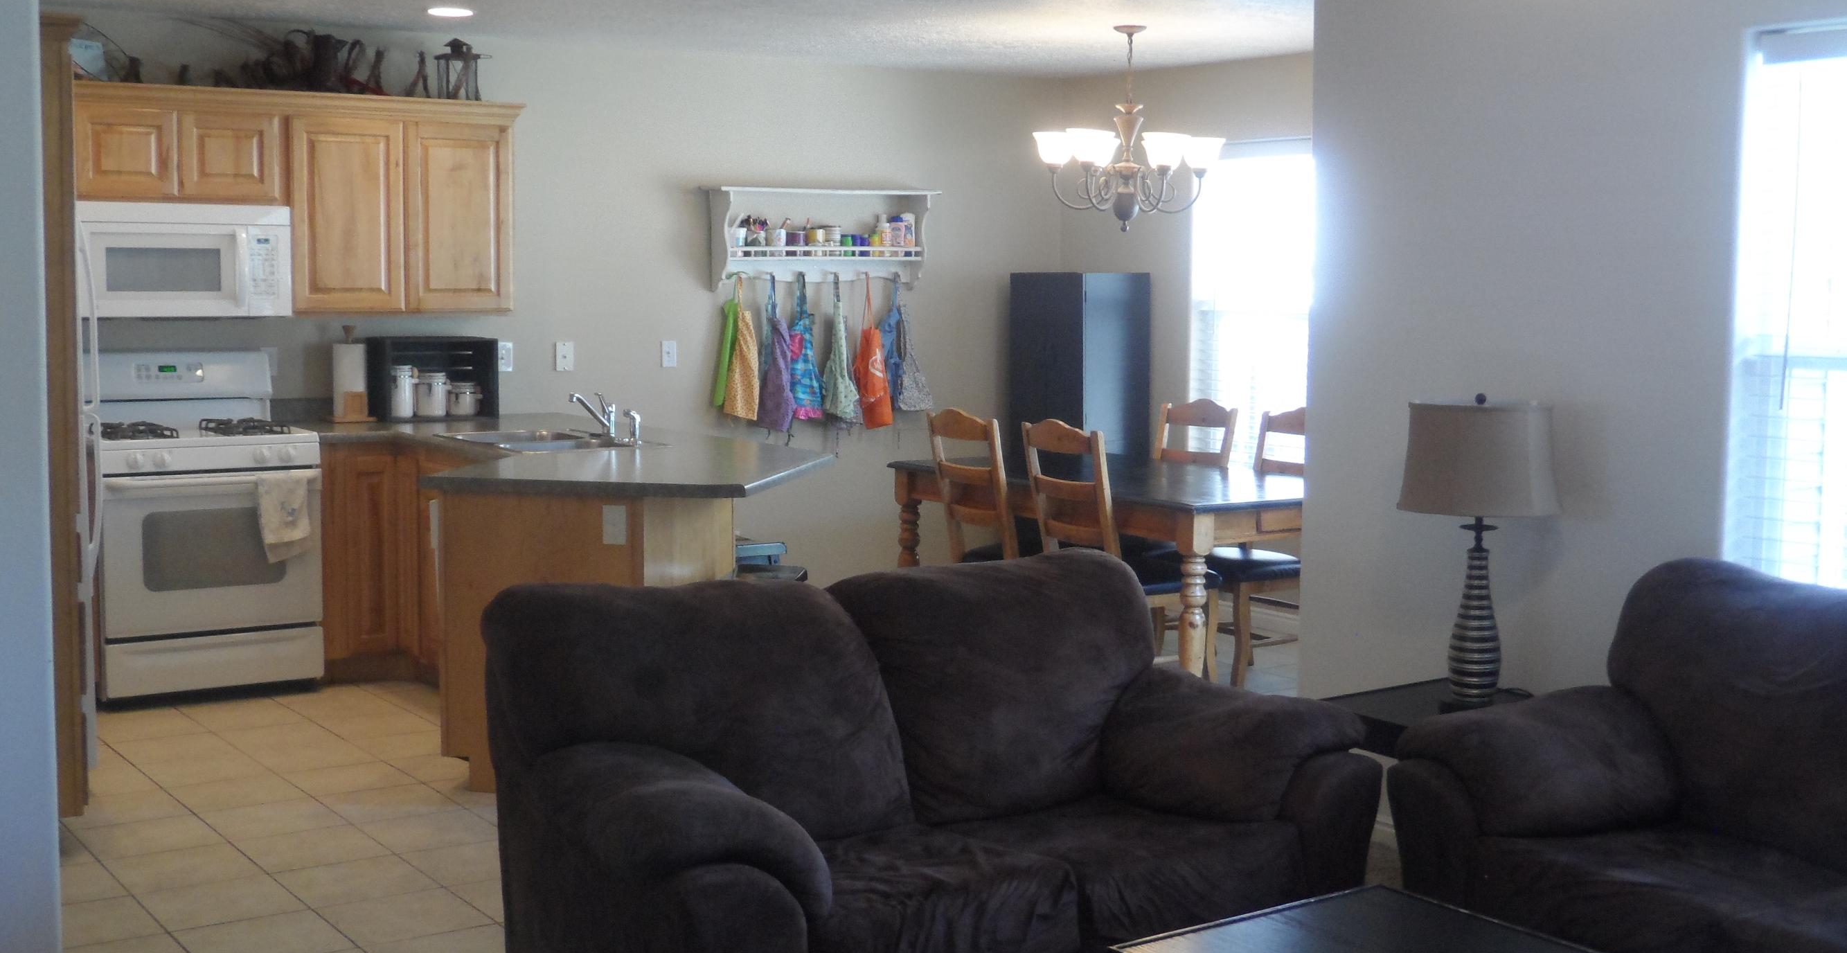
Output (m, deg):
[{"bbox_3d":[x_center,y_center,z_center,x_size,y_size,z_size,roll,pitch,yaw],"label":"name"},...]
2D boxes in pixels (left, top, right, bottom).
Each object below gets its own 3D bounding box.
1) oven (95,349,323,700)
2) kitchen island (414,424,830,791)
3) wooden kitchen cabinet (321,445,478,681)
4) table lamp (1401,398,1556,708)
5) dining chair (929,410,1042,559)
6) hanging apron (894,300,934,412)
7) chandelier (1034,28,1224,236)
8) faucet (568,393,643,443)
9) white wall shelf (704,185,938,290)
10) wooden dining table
[{"bbox_3d":[-2.642,0.157,7.895,0.757,1.175,0.710,-3,7,-34],"label":"oven"},{"bbox_3d":[-0.956,0.372,7.296,1.270,0.910,1.700,2,6,11],"label":"kitchen island"},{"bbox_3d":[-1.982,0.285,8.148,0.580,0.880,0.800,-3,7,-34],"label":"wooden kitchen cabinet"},{"bbox_3d":[1.328,0.170,5.225,0.370,0.750,0.330,5,7,33],"label":"table lamp"},{"bbox_3d":[0.351,0.252,8.064,0.530,1.015,0.460,-3,7,-34],"label":"dining chair"},{"bbox_3d":[-0.038,-0.541,9.967,0.230,0.500,0.080,-3,7,-34],"label":"hanging apron"},{"bbox_3d":[0.764,-1.291,8.133,0.700,0.755,0.700,1,6,0],"label":"chandelier"},{"bbox_3d":[-1.123,-0.214,7.777,0.200,0.175,0.220,-3,7,-34],"label":"faucet"},{"bbox_3d":[-0.436,-1.036,9.609,1.125,0.445,0.180,-3,7,-34],"label":"white wall shelf"},{"bbox_3d":[0.809,0.373,8.218,1.070,0.750,1.660,-3,7,-34],"label":"wooden dining table"}]

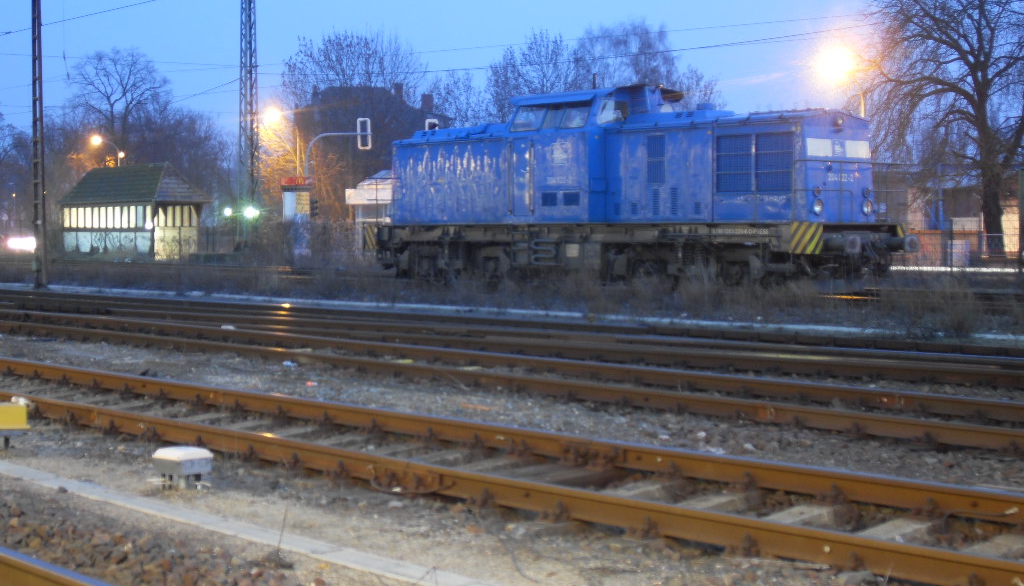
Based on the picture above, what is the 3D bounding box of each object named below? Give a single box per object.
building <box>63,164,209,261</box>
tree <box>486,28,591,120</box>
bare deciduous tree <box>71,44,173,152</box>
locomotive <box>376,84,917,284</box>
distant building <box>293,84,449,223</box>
[{"bbox_3d":[-17.133,-3.671,78.570,3.000,4.200,8.400,-2,3,-43],"label":"building"},{"bbox_3d":[1.701,-9.876,111.700,7.200,14.000,7.200,0,2,0],"label":"tree"},{"bbox_3d":[-27.056,-10.085,119.697,7.500,13.800,7.500,0,2,0],"label":"bare deciduous tree"},{"bbox_3d":[1.950,-2.160,36.443,3.100,4.260,14.240,-2,3,-42],"label":"locomotive"},{"bbox_3d":[-9.612,-8.854,121.747,9.500,11.400,8.500,2,3,42],"label":"distant building"}]

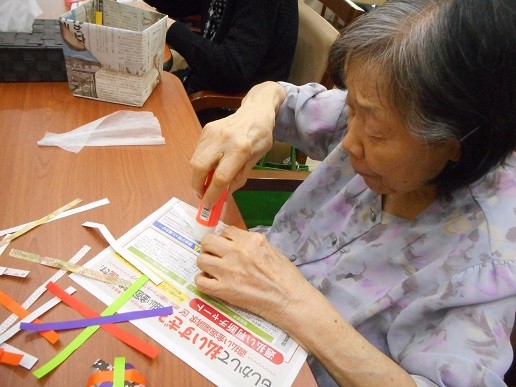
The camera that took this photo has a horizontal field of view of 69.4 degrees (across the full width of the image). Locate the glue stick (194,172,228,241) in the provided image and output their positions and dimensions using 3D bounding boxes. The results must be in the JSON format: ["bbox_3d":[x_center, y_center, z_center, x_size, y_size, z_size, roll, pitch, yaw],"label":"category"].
[{"bbox_3d":[-0.058,0.018,0.483,0.030,0.100,0.030,18,28,0],"label":"glue stick"}]

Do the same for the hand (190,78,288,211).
[{"bbox_3d":[-0.028,-0.068,0.505,0.080,0.075,0.170,23,73,13],"label":"hand"}]

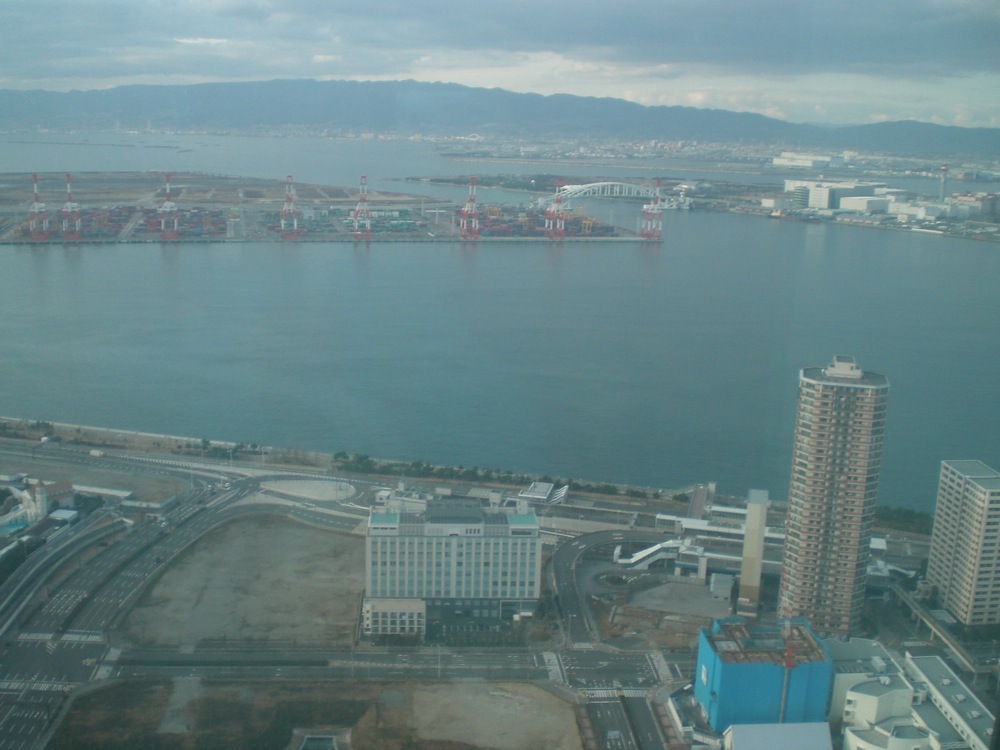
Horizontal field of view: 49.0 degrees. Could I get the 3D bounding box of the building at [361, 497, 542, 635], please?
[{"bbox_3d":[-18.620,73.770,426.780,67.000,45.000,26.500,1,13,-5],"label":"building"}]

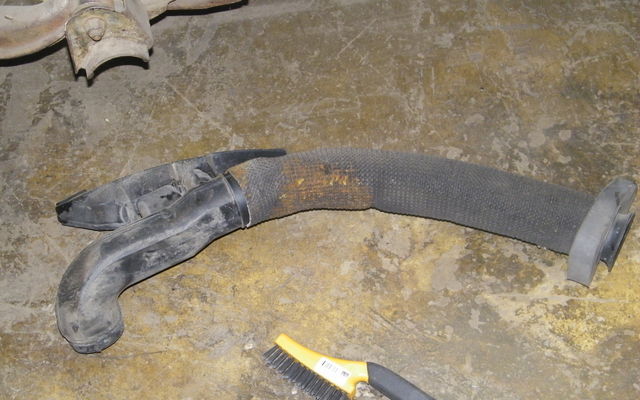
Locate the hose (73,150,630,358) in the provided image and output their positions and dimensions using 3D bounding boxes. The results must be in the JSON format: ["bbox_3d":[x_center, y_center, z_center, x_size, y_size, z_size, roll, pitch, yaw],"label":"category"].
[{"bbox_3d":[0.031,0.031,1.351,0.724,0.110,0.270,-3,50,-3],"label":"hose"}]

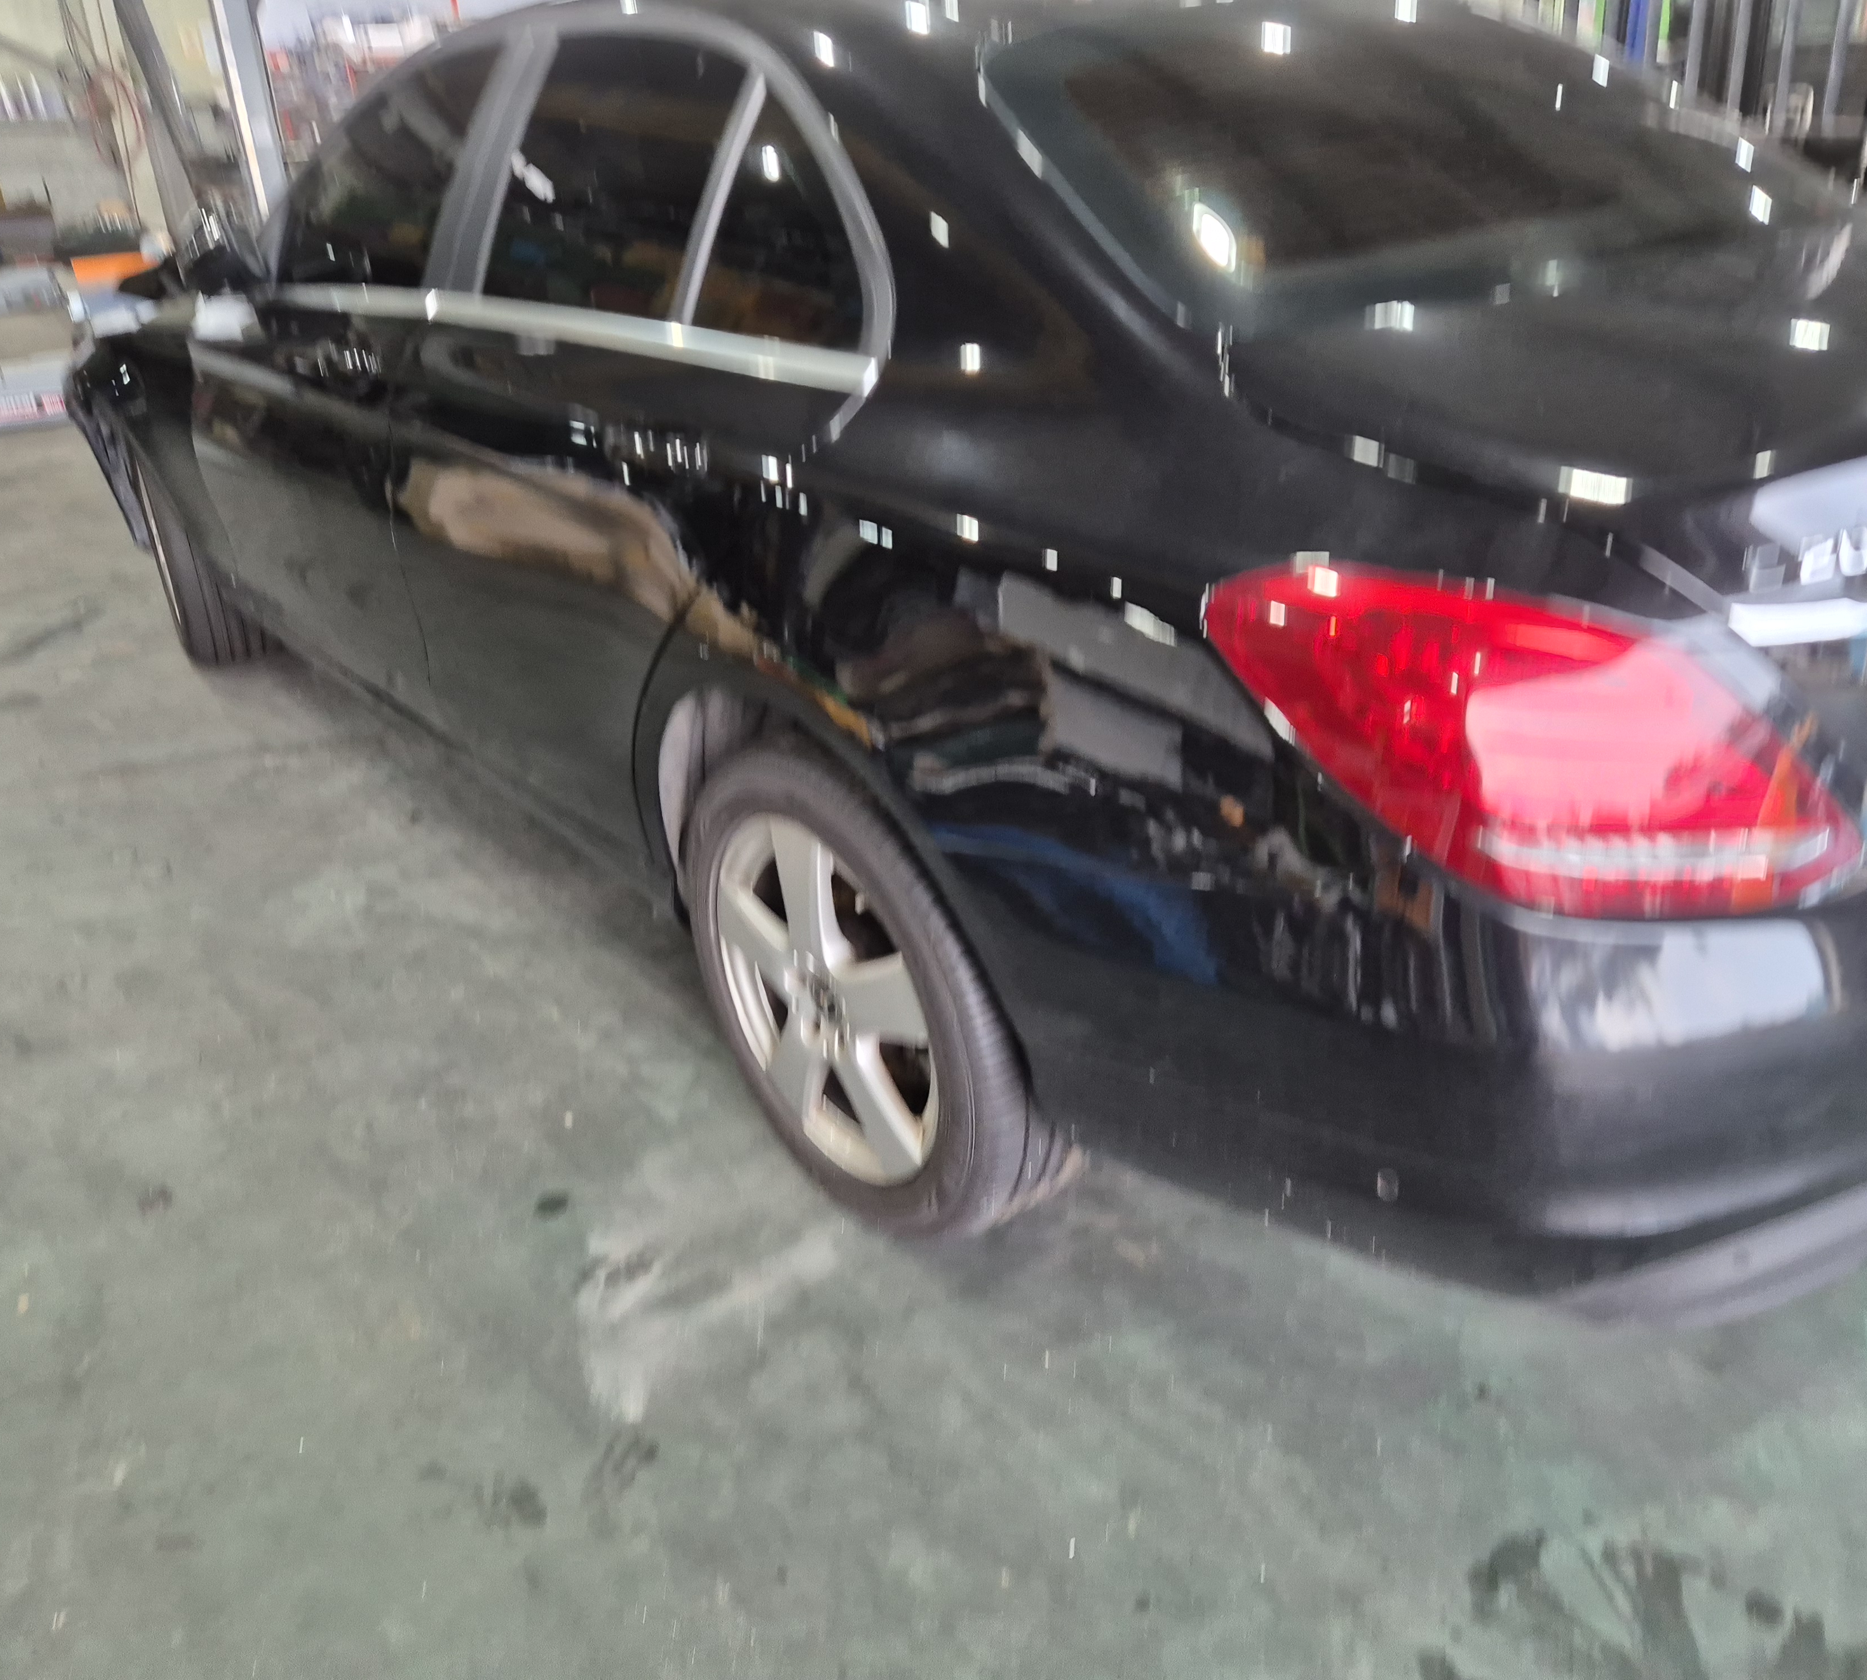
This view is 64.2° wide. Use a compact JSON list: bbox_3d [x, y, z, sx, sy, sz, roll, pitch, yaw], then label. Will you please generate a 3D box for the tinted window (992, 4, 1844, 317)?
[{"bbox_3d":[0.624,-0.829,1.742,1.220,0.090,0.585,-22,62,-34],"label":"tinted window"}]

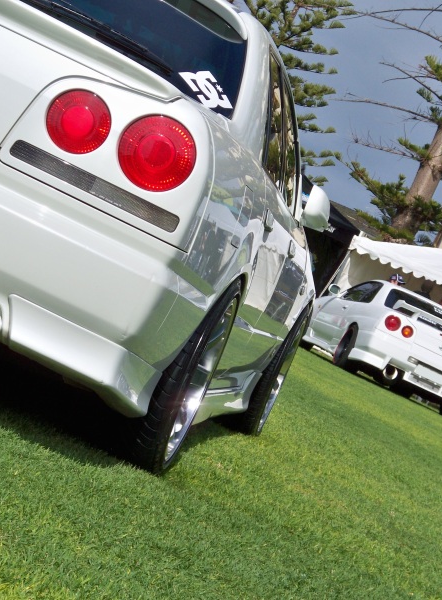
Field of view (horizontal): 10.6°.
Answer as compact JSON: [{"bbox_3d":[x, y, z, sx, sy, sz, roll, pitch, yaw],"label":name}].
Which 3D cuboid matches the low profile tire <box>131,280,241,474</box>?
[{"bbox_3d":[-0.158,0.171,6.612,0.235,0.640,0.640,26,2,6],"label":"low profile tire"}]

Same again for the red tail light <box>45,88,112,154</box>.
[{"bbox_3d":[-0.333,-0.419,5.620,0.155,0.155,0.070,26,2,6],"label":"red tail light"}]

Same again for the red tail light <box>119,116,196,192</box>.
[{"bbox_3d":[-0.147,-0.345,5.640,0.187,0.187,0.070,26,2,6],"label":"red tail light"}]

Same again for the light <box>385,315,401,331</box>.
[{"bbox_3d":[2.104,0.280,29.120,0.195,0.195,0.070,25,1,-10],"label":"light"}]

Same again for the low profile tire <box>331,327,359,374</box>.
[{"bbox_3d":[1.661,0.626,29.924,0.260,0.650,0.650,25,1,-10],"label":"low profile tire"}]

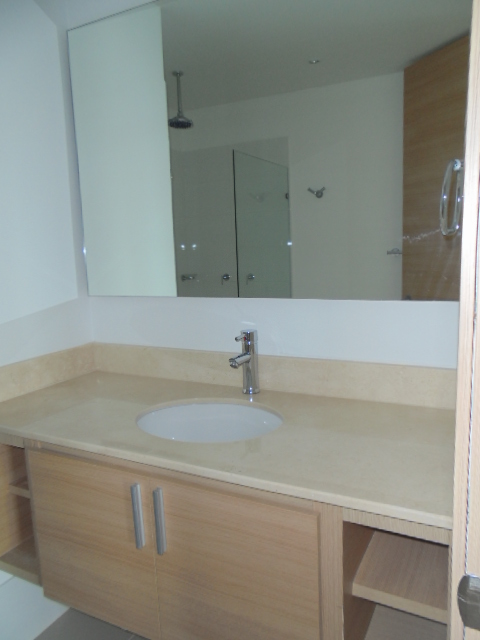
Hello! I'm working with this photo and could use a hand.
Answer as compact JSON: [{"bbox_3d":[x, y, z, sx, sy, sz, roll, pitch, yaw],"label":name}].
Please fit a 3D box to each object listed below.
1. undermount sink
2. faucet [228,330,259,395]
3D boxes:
[{"bbox_3d":[-0.073,0.329,1.226,0.405,0.160,0.335,2,9,26],"label":"undermount sink"},{"bbox_3d":[0.011,0.129,1.371,0.053,0.184,0.142,2,9,26],"label":"faucet"}]

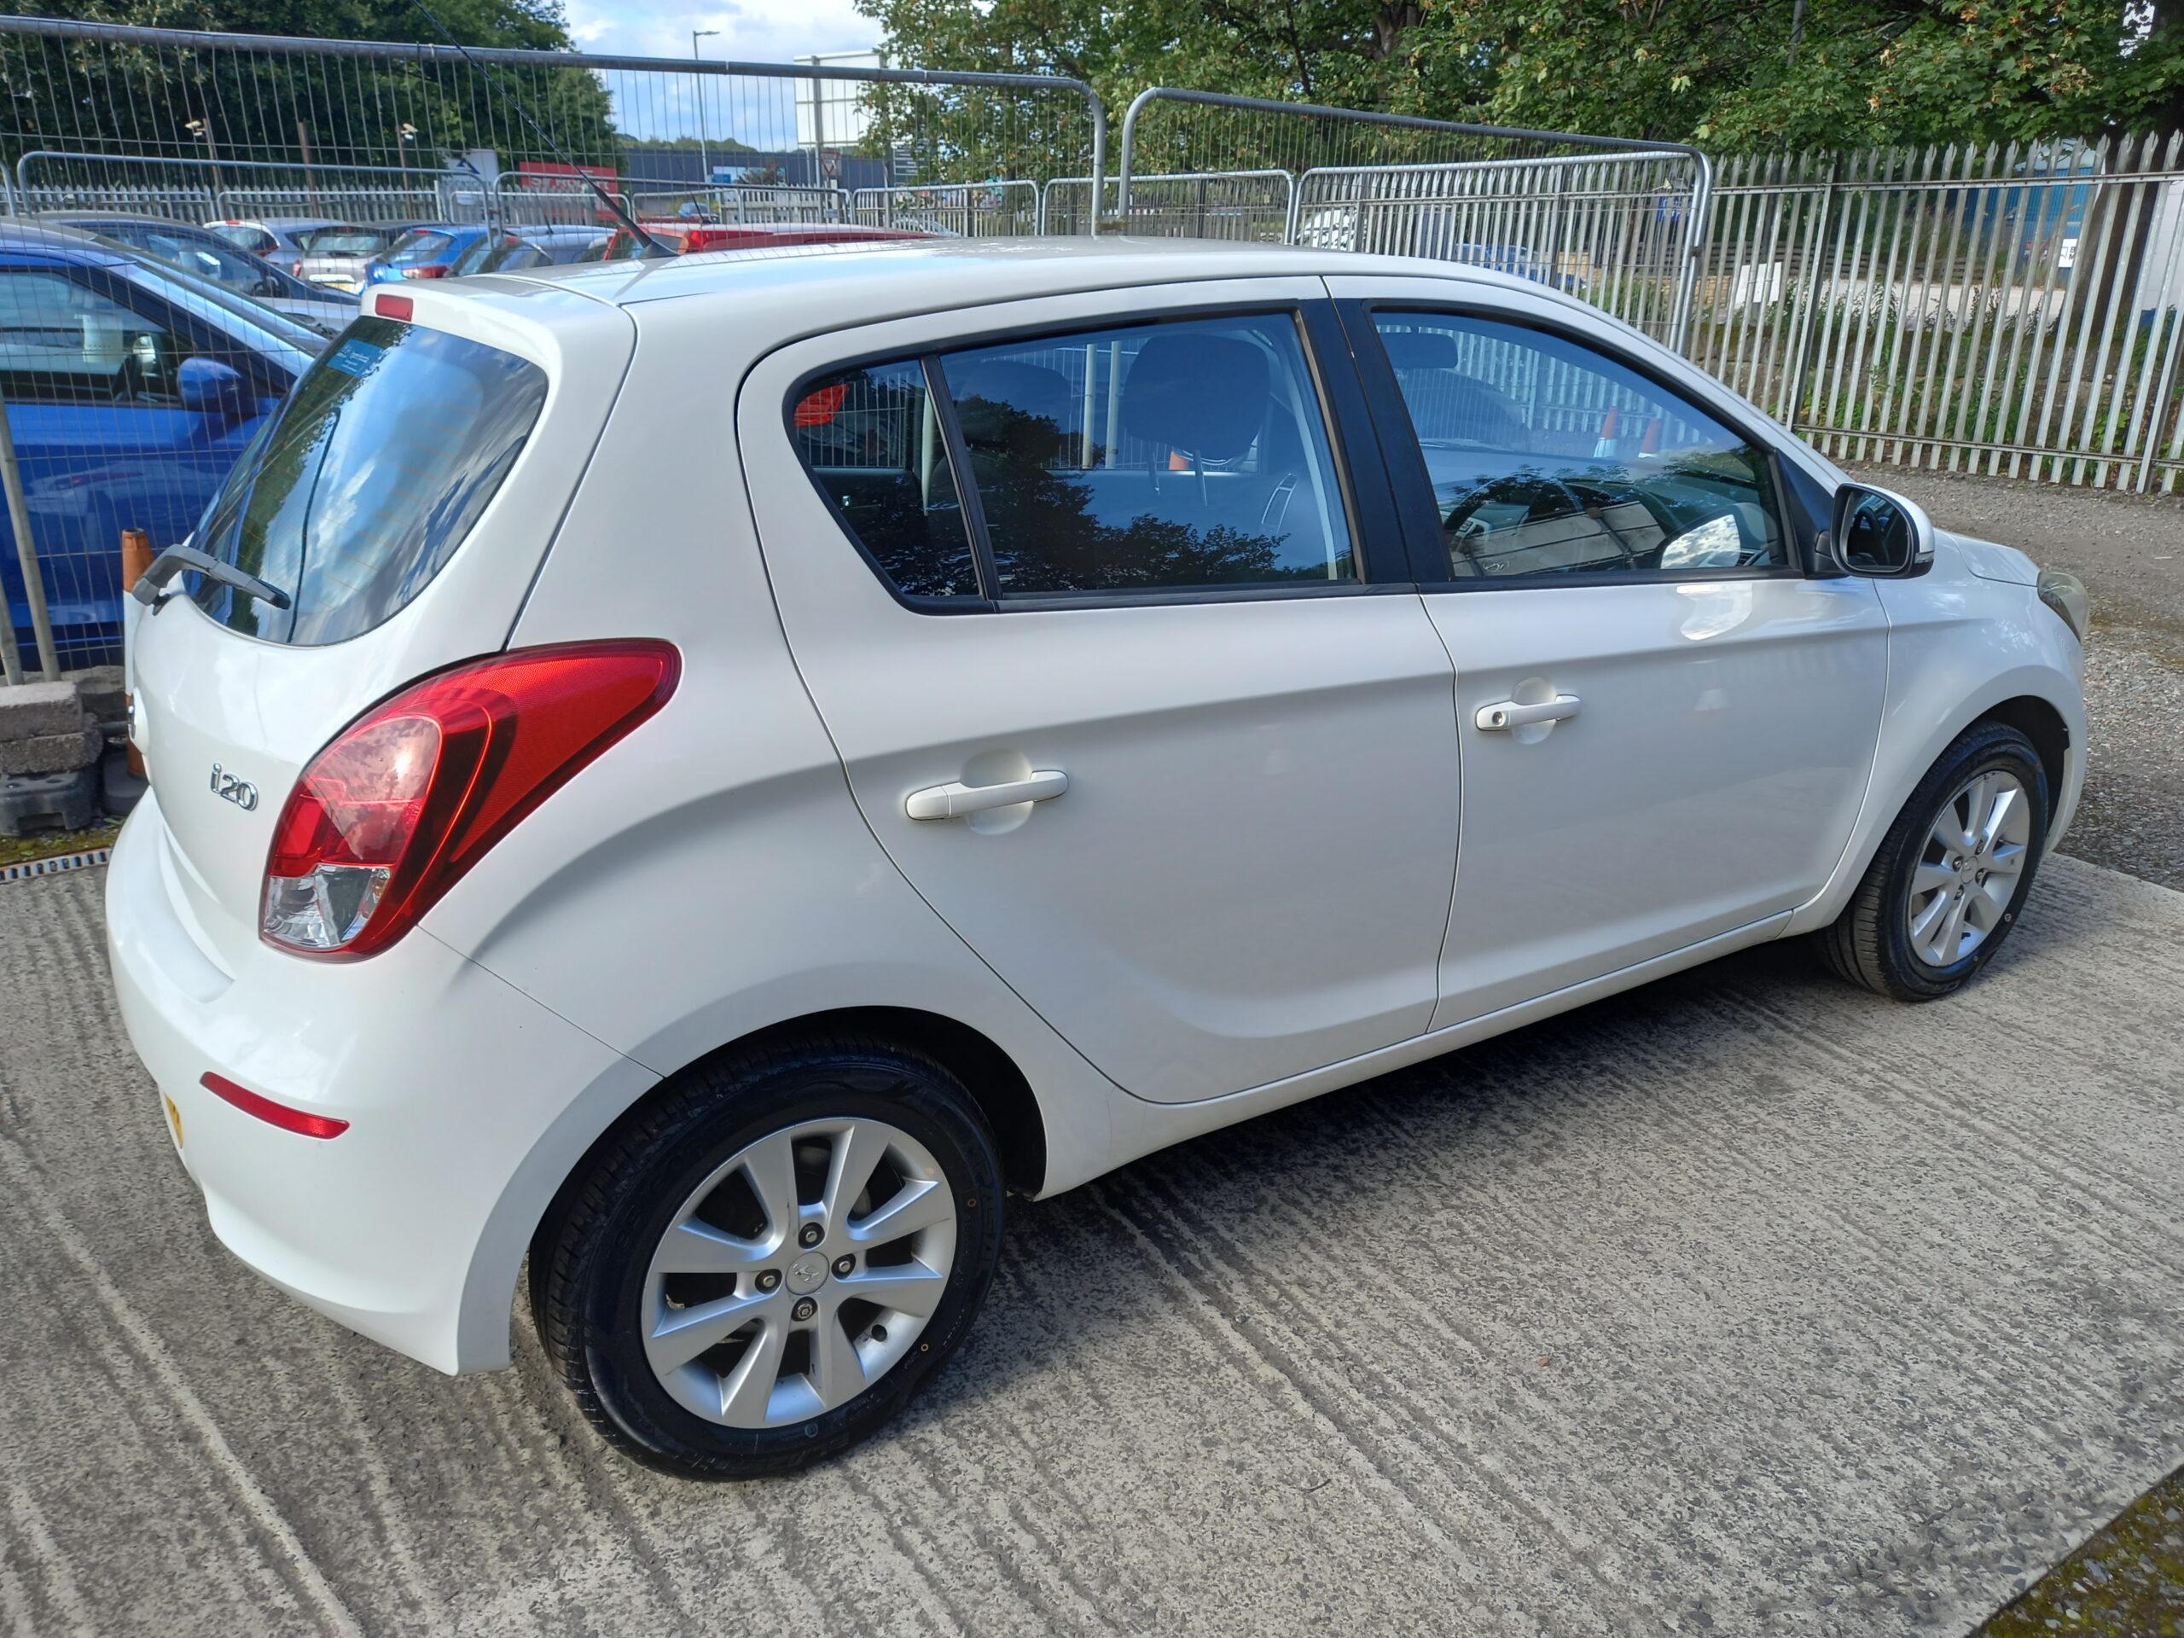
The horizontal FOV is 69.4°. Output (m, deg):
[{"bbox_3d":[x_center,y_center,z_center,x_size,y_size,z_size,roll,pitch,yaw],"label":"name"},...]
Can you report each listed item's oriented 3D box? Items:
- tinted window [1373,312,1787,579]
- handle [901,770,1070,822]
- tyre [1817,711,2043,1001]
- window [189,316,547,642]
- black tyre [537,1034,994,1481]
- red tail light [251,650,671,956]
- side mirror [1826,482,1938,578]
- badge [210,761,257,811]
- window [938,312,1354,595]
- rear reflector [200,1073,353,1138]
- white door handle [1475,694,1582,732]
[{"bbox_3d":[0.802,-0.578,2.474,0.870,0.455,0.050,-12,3,-30],"label":"tinted window"},{"bbox_3d":[-0.124,-0.033,1.891,0.222,0.042,0.048,-12,22,-30],"label":"handle"},{"bbox_3d":[1.740,0.079,3.280,0.600,0.600,0.195,-12,22,-30],"label":"tyre"},{"bbox_3d":[-1.054,-0.472,2.179,0.130,0.460,1.160,39,-7,-36],"label":"window"},{"bbox_3d":[-0.399,0.541,2.022,0.600,0.600,0.195,-12,22,-30],"label":"black tyre"},{"bbox_3d":[-0.679,-0.031,1.711,0.445,0.320,0.240,-12,22,-30],"label":"red tail light"},{"bbox_3d":[1.339,-0.484,2.632,0.120,0.160,0.185,-12,22,-30],"label":"side mirror"},{"bbox_3d":[-0.964,-0.044,1.767,0.120,0.038,0.012,13,16,33],"label":"badge"},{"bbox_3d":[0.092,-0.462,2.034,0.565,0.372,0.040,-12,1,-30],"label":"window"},{"bbox_3d":[-0.922,0.321,1.773,0.245,0.035,0.030,9,21,24],"label":"rear reflector"},{"bbox_3d":[0.655,-0.166,2.363,0.222,0.042,0.048,-12,22,-30],"label":"white door handle"}]

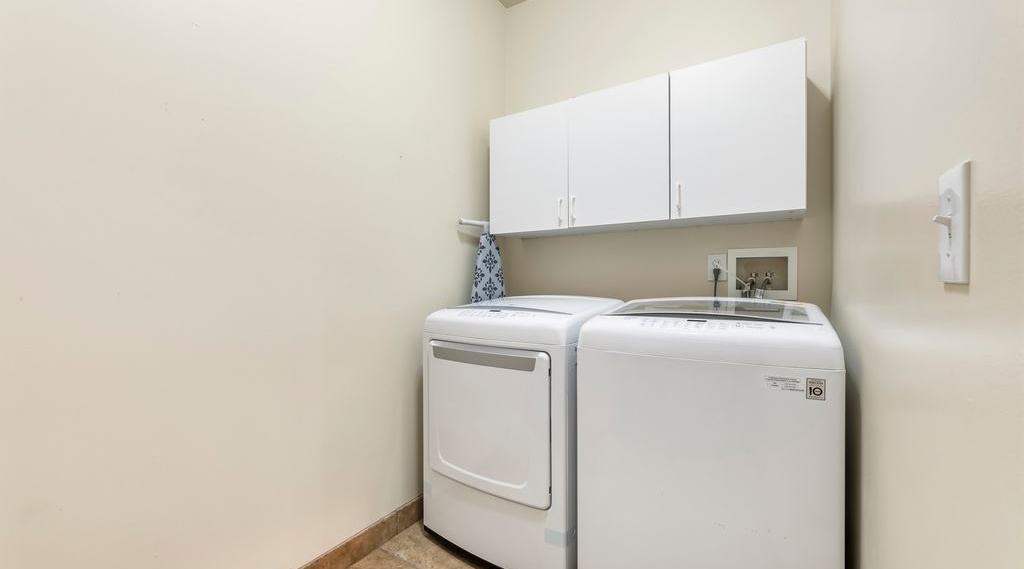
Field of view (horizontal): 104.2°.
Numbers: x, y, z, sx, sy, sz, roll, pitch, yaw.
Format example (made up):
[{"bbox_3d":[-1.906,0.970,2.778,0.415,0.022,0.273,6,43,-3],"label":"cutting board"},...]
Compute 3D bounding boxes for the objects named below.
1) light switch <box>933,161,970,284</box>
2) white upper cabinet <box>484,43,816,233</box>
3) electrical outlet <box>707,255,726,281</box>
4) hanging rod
[{"bbox_3d":[0.478,-0.063,0.440,0.020,0.121,0.077,0,0,34],"label":"light switch"},{"bbox_3d":[0.544,-0.569,1.896,1.360,0.606,0.315,0,0,33],"label":"white upper cabinet"},{"bbox_3d":[0.932,-0.076,1.804,0.073,0.117,0.012,0,0,32],"label":"electrical outlet"},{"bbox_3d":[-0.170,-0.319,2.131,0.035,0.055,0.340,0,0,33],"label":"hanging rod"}]

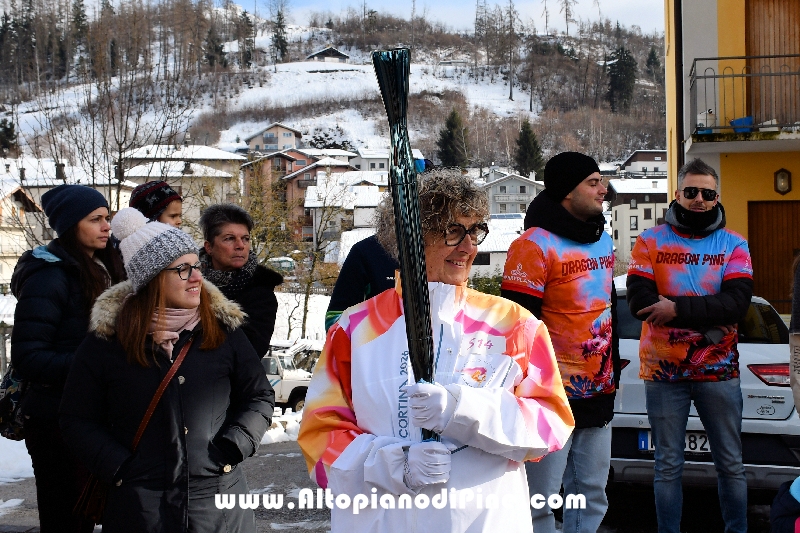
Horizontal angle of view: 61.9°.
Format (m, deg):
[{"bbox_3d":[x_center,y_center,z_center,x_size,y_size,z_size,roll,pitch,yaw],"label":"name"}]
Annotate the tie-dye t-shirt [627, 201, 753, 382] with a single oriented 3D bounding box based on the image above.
[{"bbox_3d":[1.242,0.158,2.850,0.500,0.660,0.300,-1,-2,22],"label":"tie-dye t-shirt"}]

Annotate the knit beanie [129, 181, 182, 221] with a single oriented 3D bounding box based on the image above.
[{"bbox_3d":[-0.972,-0.258,2.650,0.200,0.160,0.165,-9,-3,18],"label":"knit beanie"}]

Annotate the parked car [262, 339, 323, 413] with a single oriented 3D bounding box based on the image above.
[{"bbox_3d":[-4.250,3.720,21.400,4.000,1.970,1.780,0,-2,8],"label":"parked car"}]

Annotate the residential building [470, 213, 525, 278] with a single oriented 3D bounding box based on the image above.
[{"bbox_3d":[10.825,-2.458,78.000,13.000,8.500,13.000,0,-1,0],"label":"residential building"}]

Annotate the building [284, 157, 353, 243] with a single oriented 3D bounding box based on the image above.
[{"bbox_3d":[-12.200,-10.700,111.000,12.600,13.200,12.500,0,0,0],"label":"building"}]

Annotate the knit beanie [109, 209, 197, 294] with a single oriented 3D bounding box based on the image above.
[{"bbox_3d":[-0.681,-0.044,1.850,0.225,0.220,0.200,-21,-10,26],"label":"knit beanie"}]

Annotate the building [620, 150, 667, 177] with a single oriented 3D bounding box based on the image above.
[{"bbox_3d":[51.500,-19.400,135.000,12.500,7.200,11.000,0,0,6],"label":"building"}]

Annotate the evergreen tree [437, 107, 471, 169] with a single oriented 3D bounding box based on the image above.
[{"bbox_3d":[11.639,-27.847,145.000,7.200,13.000,7.200,0,-1,0],"label":"evergreen tree"}]

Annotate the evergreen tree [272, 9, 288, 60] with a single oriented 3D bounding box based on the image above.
[{"bbox_3d":[-43.031,-83.541,240.000,5.600,18.700,5.600,0,-2,0],"label":"evergreen tree"}]

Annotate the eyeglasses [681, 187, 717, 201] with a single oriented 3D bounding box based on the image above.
[{"bbox_3d":[1.275,-0.308,2.870,0.145,0.052,0.140,2,1,15],"label":"eyeglasses"}]

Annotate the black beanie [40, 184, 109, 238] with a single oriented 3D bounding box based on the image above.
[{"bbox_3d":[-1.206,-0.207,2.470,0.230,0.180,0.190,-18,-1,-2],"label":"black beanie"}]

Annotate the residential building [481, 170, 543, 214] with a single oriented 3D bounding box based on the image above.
[{"bbox_3d":[18.200,-11.200,109.000,9.400,8.200,10.000,0,0,7],"label":"residential building"}]

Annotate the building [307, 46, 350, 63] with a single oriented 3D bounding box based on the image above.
[{"bbox_3d":[-25.210,-74.749,235.000,14.500,6.200,12.000,0,-2,-3],"label":"building"}]

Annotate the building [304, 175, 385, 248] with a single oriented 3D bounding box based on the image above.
[{"bbox_3d":[-7.706,-7.634,96.000,11.500,10.000,10.500,0,-1,0],"label":"building"}]

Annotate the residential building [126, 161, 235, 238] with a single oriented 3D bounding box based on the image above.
[{"bbox_3d":[-30.600,-9.100,95.500,14.600,10.900,11.500,0,0,-5],"label":"residential building"}]

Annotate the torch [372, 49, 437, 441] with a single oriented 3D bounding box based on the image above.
[{"bbox_3d":[0.037,0.017,1.180,0.065,0.770,0.065,-5,9,1],"label":"torch"}]

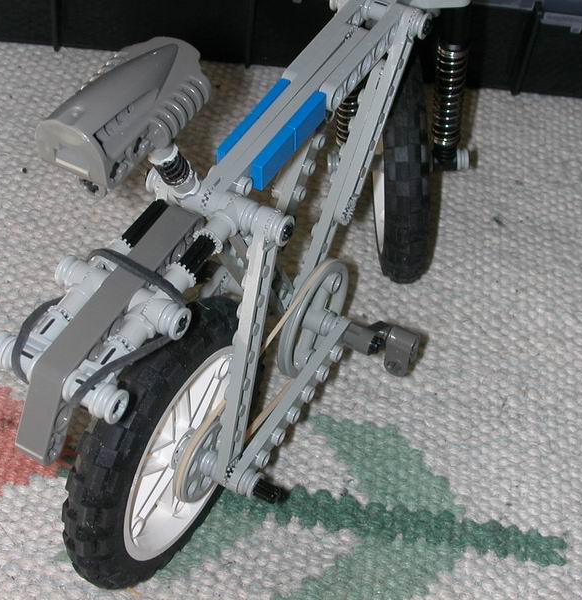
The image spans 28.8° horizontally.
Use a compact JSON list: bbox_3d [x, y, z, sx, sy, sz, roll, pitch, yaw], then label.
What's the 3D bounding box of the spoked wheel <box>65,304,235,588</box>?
[{"bbox_3d":[-0.031,0.038,0.299,0.015,0.082,0.082,23,46,20],"label":"spoked wheel"}]

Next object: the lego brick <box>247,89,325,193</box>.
[{"bbox_3d":[0.000,-0.040,0.281,0.003,0.008,0.032,23,52,20],"label":"lego brick"}]

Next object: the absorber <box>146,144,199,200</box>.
[{"bbox_3d":[-0.027,-0.029,0.255,0.008,0.018,0.008,-4,67,10],"label":"absorber"}]

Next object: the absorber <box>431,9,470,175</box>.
[{"bbox_3d":[0.050,-0.068,0.359,0.009,0.074,0.009,-3,54,3],"label":"absorber"}]

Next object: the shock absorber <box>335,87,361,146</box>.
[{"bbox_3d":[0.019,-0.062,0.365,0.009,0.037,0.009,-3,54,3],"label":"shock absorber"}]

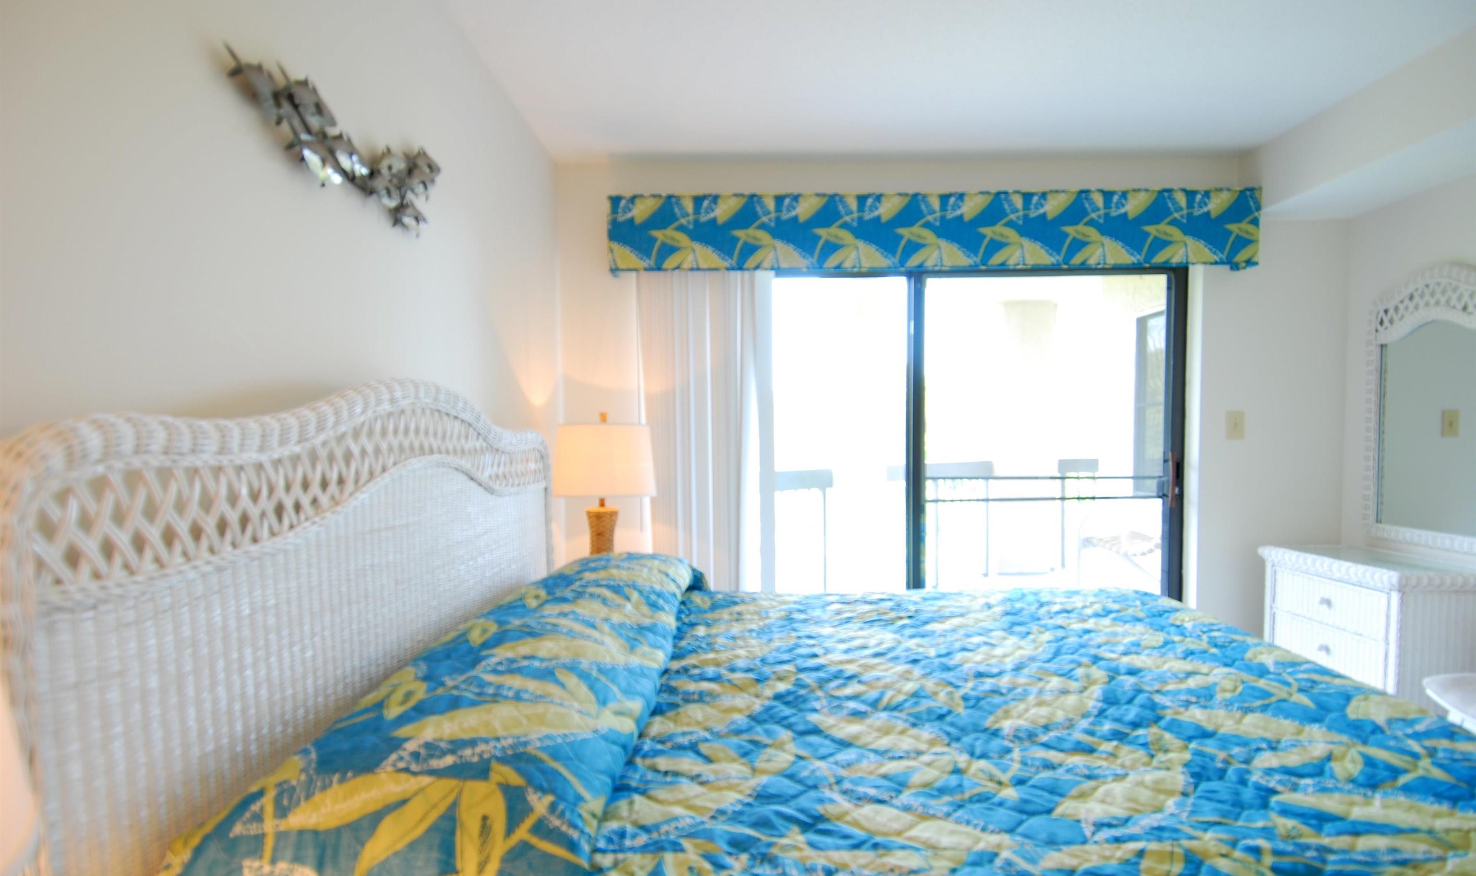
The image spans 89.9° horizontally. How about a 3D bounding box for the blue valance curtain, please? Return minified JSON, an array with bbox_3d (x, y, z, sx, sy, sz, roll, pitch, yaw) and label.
[{"bbox_3d":[0.813,-0.873,3.158,2.714,0.324,0.130,0,1,1],"label":"blue valance curtain"}]

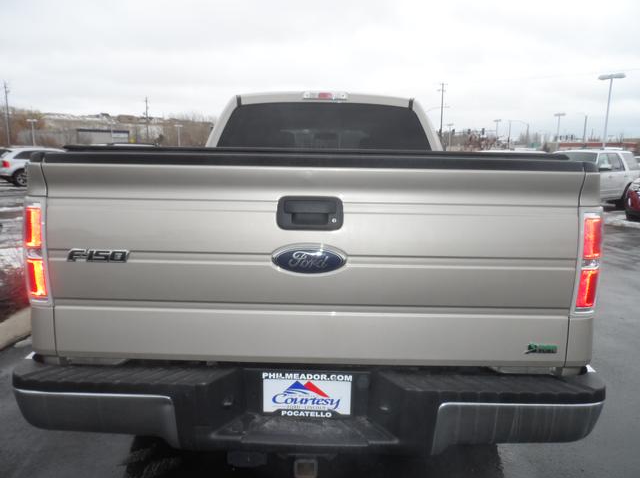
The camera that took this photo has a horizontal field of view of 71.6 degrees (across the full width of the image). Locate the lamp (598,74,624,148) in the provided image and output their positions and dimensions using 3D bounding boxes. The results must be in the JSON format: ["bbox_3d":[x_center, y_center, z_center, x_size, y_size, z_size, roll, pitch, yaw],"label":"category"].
[{"bbox_3d":[18.350,-6.655,28.582,0.420,7.600,1.550,-8,12,-43],"label":"lamp"}]

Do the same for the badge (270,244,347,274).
[{"bbox_3d":[-0.033,0.068,1.475,0.246,0.107,0.020,1,9,1],"label":"badge"}]

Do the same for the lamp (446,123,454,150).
[{"bbox_3d":[19.440,-13.071,66.951,1.200,8.300,0.400,6,10,29],"label":"lamp"}]

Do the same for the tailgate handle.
[{"bbox_3d":[-0.032,-0.087,1.455,0.222,0.112,0.045,1,9,1],"label":"tailgate handle"}]

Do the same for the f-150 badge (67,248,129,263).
[{"bbox_3d":[-0.744,0.055,1.485,0.205,0.047,0.012,1,9,1],"label":"f-150 badge"}]

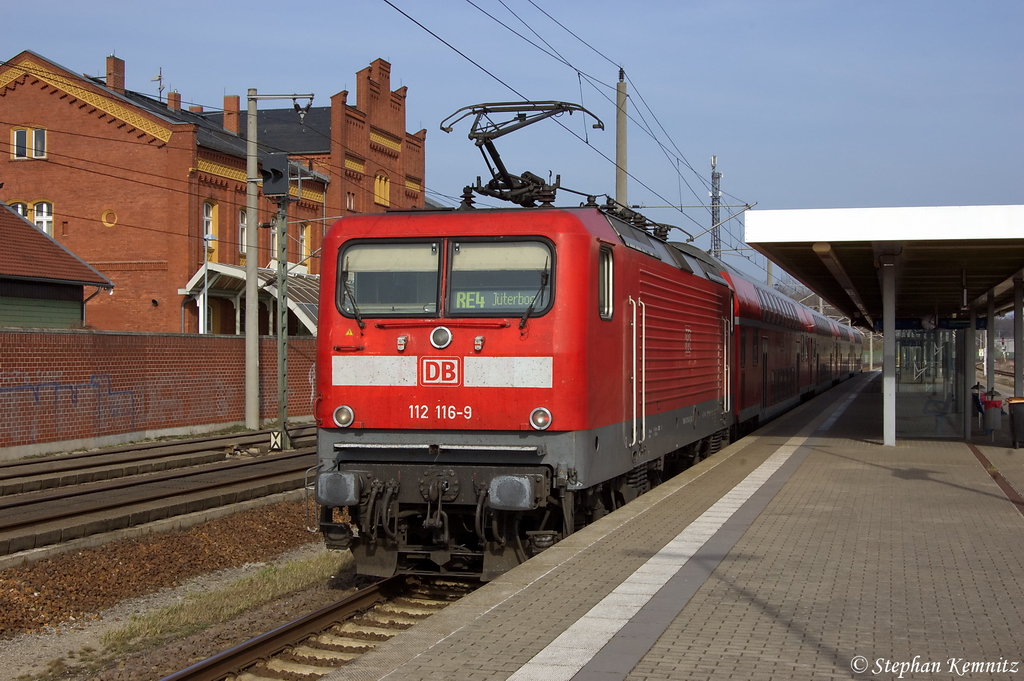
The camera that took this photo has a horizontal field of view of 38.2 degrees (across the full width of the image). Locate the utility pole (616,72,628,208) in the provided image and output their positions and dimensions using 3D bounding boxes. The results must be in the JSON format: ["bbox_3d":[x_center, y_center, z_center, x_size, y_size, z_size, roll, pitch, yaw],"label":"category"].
[{"bbox_3d":[3.209,-2.615,43.187,0.370,10.670,0.370,0,-1,14],"label":"utility pole"}]

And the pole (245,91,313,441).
[{"bbox_3d":[-6.945,-2.410,44.317,2.200,10.300,0.380,0,-1,14],"label":"pole"}]

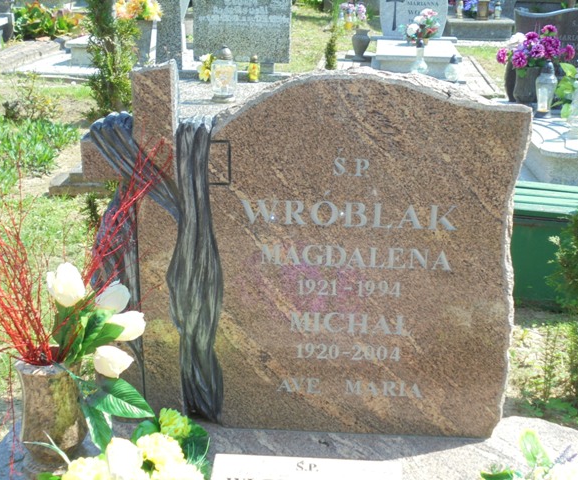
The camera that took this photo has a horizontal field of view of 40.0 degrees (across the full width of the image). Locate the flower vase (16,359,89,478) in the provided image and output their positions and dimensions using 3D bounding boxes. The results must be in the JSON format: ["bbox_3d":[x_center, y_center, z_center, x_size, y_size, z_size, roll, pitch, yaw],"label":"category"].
[{"bbox_3d":[-0.502,0.365,1.667,0.140,0.252,0.140,2,21,0],"label":"flower vase"}]

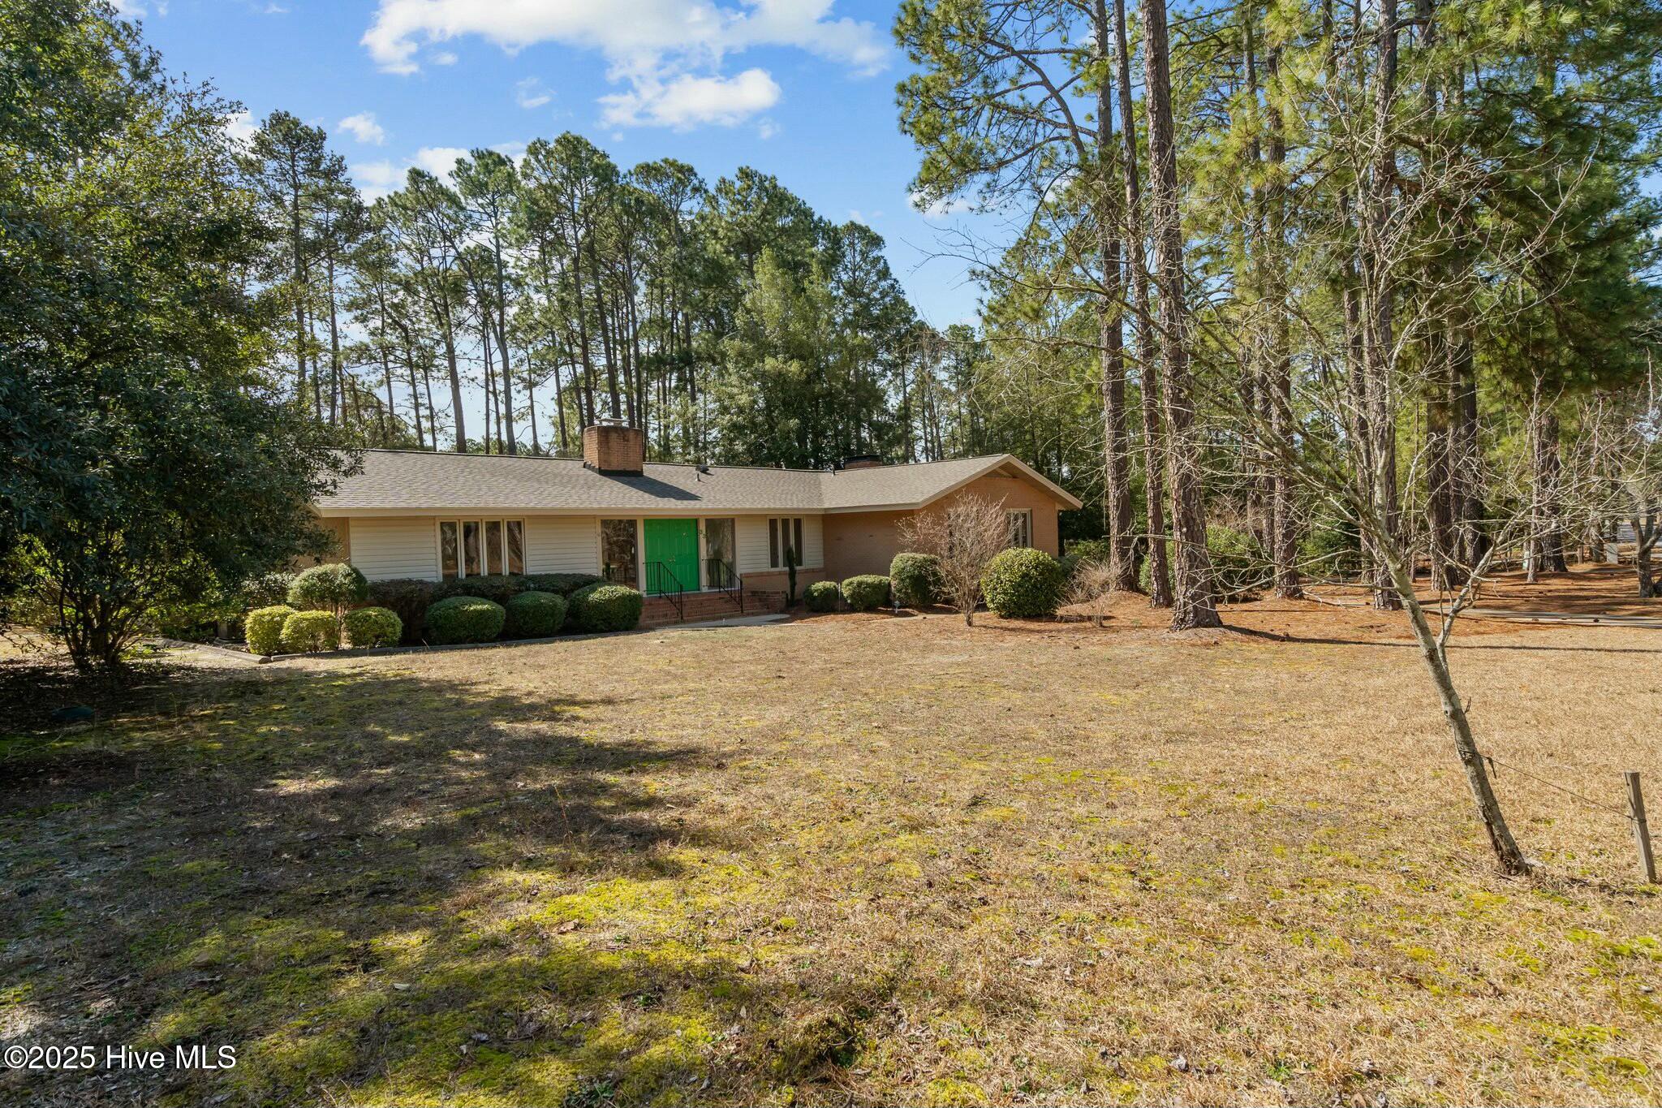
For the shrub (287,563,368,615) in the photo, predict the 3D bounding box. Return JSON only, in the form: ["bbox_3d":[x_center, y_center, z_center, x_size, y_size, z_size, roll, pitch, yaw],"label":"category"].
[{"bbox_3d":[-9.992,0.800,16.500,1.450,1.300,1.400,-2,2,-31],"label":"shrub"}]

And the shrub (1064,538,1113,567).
[{"bbox_3d":[9.485,0.095,30.500,1.900,1.400,1.700,-1,1,17],"label":"shrub"}]

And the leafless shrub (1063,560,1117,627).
[{"bbox_3d":[5.626,0.872,18.000,1.250,1.480,1.200,-1,1,17],"label":"leafless shrub"}]

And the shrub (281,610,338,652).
[{"bbox_3d":[-9.914,1.482,15.800,0.980,0.860,0.950,-2,2,-32],"label":"shrub"}]

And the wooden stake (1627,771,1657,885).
[{"bbox_3d":[4.688,1.583,4.800,0.055,0.650,0.055,-10,-1,17],"label":"wooden stake"}]

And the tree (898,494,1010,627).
[{"bbox_3d":[2.821,0.133,18.900,2.500,3.050,2.400,-1,1,8],"label":"tree"}]

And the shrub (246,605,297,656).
[{"bbox_3d":[-10.777,1.476,16.000,0.900,1.000,0.900,-3,2,-34],"label":"shrub"}]

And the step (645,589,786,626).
[{"bbox_3d":[-3.644,1.466,22.301,1.800,0.640,4.750,0,2,44],"label":"step"}]

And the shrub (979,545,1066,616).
[{"bbox_3d":[4.605,0.677,19.915,1.950,1.670,1.950,0,2,44],"label":"shrub"}]

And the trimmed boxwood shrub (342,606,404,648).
[{"bbox_3d":[-8.909,1.423,16.185,1.060,0.810,1.090,0,2,44],"label":"trimmed boxwood shrub"}]

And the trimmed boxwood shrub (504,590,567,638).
[{"bbox_3d":[-6.600,1.351,18.584,1.280,1.060,1.330,0,2,44],"label":"trimmed boxwood shrub"}]

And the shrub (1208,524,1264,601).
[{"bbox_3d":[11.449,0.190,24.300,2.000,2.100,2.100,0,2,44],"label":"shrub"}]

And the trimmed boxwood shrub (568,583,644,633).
[{"bbox_3d":[-5.366,1.300,19.866,1.420,1.160,1.650,0,2,44],"label":"trimmed boxwood shrub"}]

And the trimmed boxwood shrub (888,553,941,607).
[{"bbox_3d":[2.346,0.740,23.100,1.420,1.550,1.380,-1,1,6],"label":"trimmed boxwood shrub"}]

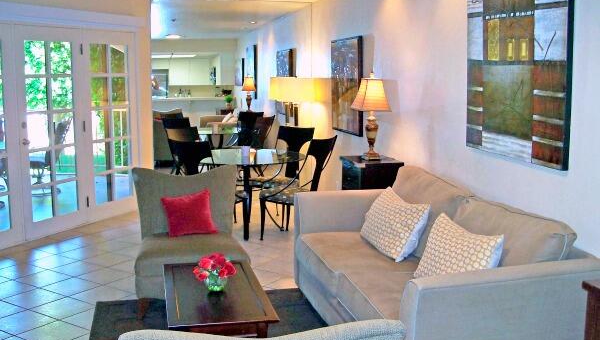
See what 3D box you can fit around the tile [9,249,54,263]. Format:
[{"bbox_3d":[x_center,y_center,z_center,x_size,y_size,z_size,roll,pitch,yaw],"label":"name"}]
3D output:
[{"bbox_3d":[-2.393,0.758,5.641,0.317,0.010,0.317,6,10,31],"label":"tile"}]

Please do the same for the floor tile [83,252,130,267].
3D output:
[{"bbox_3d":[-1.666,0.785,5.564,0.325,0.010,0.325,6,10,32],"label":"floor tile"}]

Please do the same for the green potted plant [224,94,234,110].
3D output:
[{"bbox_3d":[-1.447,-1.388,13.203,0.194,0.337,0.194,-1,9,-14],"label":"green potted plant"}]

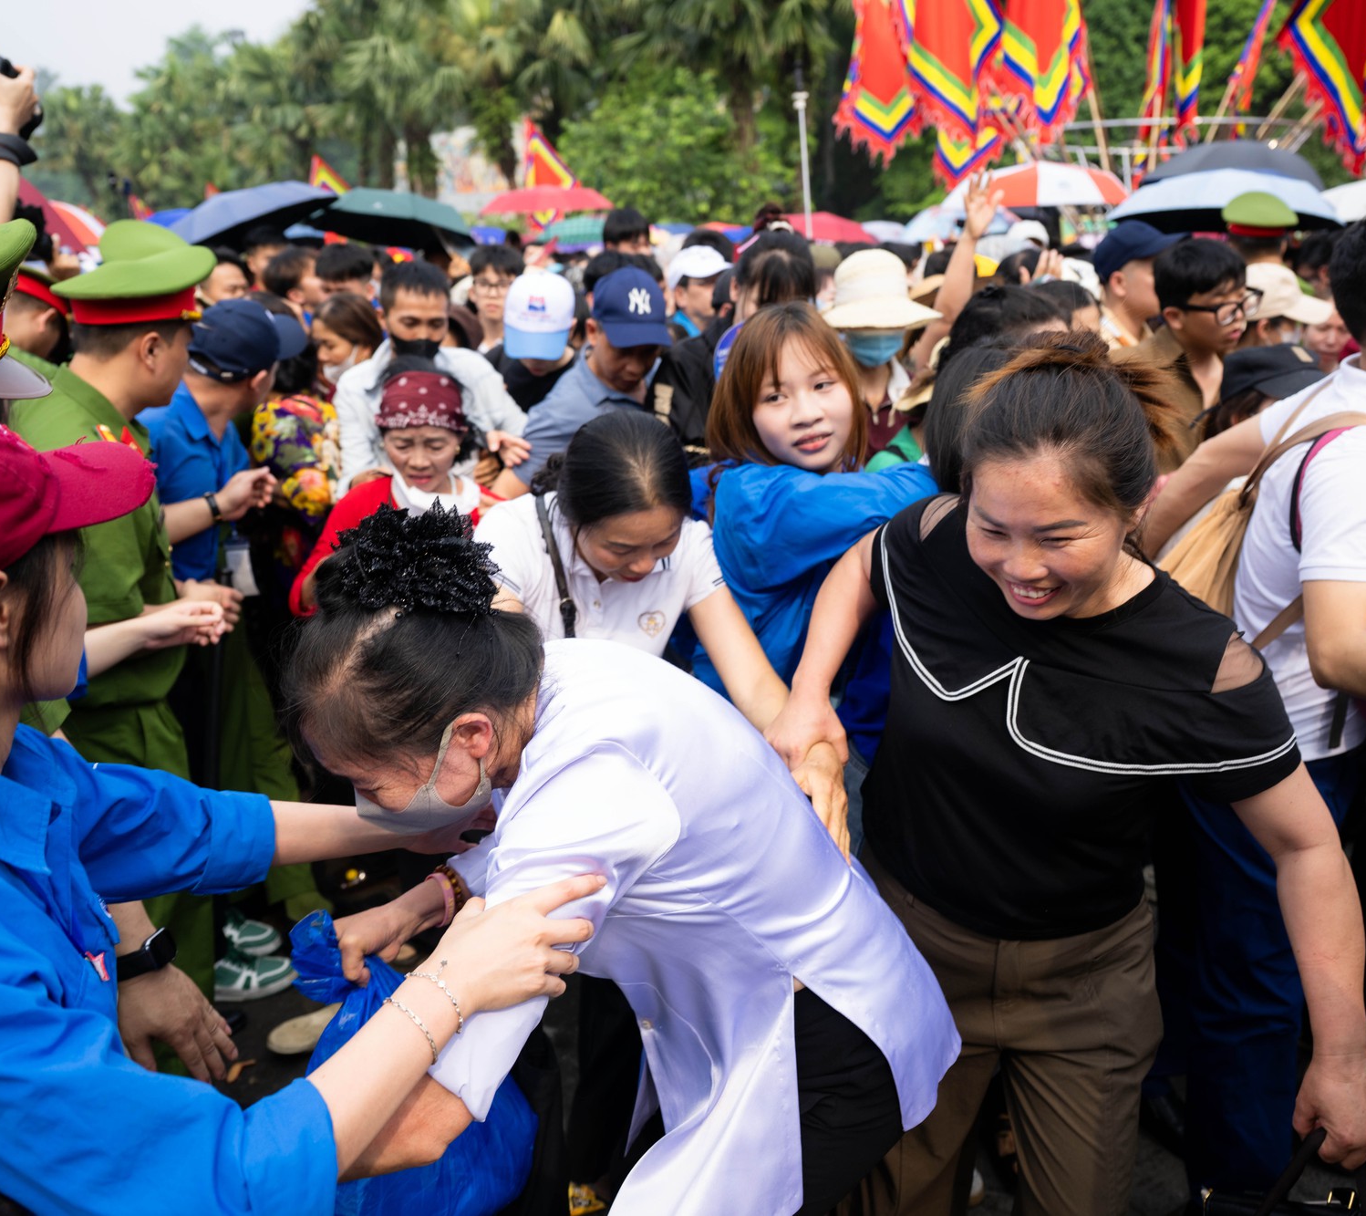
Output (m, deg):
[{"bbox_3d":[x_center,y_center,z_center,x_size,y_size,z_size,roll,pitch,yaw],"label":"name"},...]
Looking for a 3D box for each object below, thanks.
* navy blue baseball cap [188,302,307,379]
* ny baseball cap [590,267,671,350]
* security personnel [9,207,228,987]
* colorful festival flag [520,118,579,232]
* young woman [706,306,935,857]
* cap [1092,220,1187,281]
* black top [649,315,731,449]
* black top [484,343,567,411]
[{"bbox_3d":[-0.880,-0.540,2.450,0.175,0.145,0.260,11,29,38],"label":"navy blue baseball cap"},{"bbox_3d":[-0.112,-0.660,2.680,0.180,0.150,0.260,-6,40,-13],"label":"ny baseball cap"},{"bbox_3d":[-1.047,0.143,2.440,0.500,1.740,0.520,-7,19,-19],"label":"security personnel"},{"bbox_3d":[-1.424,-4.618,13.000,0.650,1.200,0.200,-1,18,0],"label":"colorful festival flag"},{"bbox_3d":[0.227,0.337,1.974,0.520,1.600,0.500,7,19,24],"label":"young woman"},{"bbox_3d":[1.187,-0.923,3.150,0.270,0.150,0.180,-13,15,12],"label":"cap"},{"bbox_3d":[0.164,-0.379,2.783,0.500,0.580,0.280,-1,17,5],"label":"black top"},{"bbox_3d":[-0.341,-0.378,3.049,0.470,0.580,0.290,-4,17,-5],"label":"black top"}]

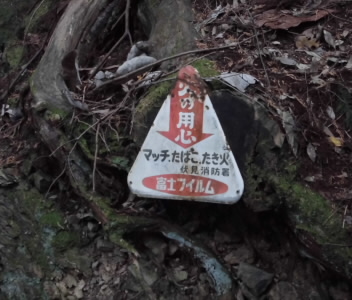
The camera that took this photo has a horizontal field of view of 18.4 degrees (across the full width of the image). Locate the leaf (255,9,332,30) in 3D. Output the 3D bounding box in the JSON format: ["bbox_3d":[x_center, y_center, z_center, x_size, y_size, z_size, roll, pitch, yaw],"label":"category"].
[{"bbox_3d":[0.398,-0.446,3.680,0.265,0.040,0.100,-7,39,-8],"label":"leaf"}]

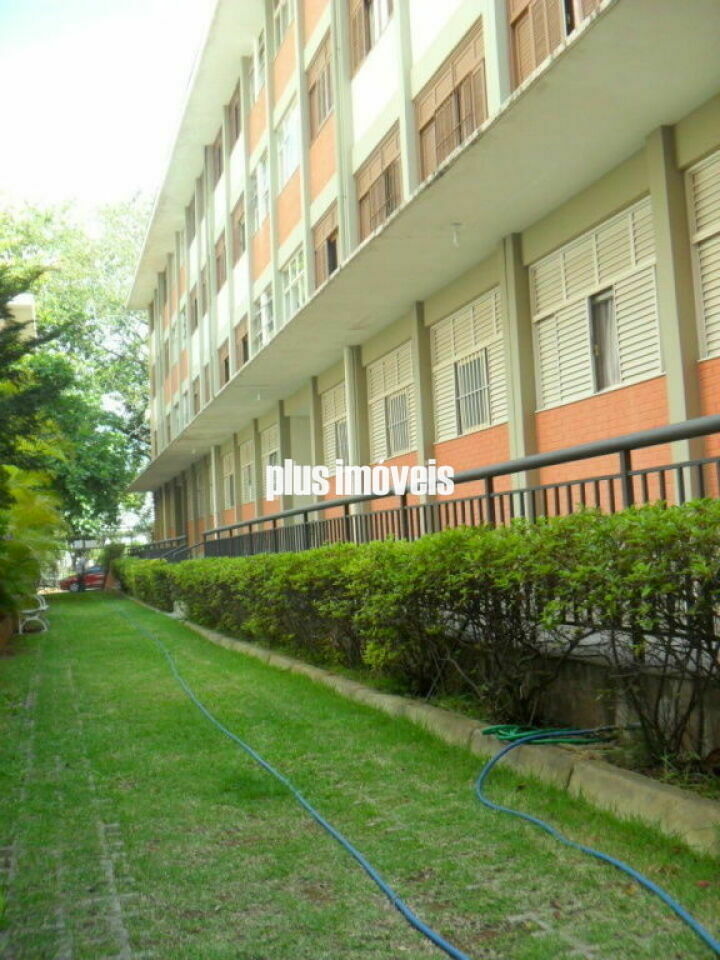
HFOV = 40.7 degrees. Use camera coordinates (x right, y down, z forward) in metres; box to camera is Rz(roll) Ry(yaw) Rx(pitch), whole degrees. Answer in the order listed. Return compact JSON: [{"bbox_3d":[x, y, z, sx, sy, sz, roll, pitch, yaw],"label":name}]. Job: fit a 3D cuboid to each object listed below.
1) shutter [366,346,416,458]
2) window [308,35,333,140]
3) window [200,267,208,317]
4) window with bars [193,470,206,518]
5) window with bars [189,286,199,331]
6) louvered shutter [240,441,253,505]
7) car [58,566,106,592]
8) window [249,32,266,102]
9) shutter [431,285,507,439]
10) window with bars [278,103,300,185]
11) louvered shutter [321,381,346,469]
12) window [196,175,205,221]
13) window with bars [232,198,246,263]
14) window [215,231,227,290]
[{"bbox_3d":[0.520,-1.040,13.265,0.120,1.447,2.207,-2,-4,-18],"label":"shutter"},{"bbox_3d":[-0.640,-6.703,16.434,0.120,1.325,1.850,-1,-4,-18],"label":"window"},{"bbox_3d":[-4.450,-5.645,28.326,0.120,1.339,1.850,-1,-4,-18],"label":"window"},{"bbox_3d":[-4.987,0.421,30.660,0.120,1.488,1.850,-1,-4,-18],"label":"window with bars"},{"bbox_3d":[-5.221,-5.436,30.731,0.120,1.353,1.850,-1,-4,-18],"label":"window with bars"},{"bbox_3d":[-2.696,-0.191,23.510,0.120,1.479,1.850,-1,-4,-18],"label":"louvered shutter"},{"bbox_3d":[-14.034,5.226,51.500,4.000,1.460,1.700,-1,-4,-18],"label":"car"},{"bbox_3d":[-2.231,-8.926,20.957,0.120,1.328,2.182,-1,-4,-18],"label":"window"},{"bbox_3d":[1.222,-1.232,10.762,0.120,1.431,2.182,-1,-4,-18],"label":"shutter"},{"bbox_3d":[-1.357,-6.364,18.415,0.120,1.395,2.205,-1,-4,-18],"label":"window with bars"},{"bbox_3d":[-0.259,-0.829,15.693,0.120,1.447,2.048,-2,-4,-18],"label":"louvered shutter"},{"bbox_3d":[-4.467,-8.301,27.903,0.120,1.305,2.160,-1,-4,-18],"label":"window"},{"bbox_3d":[-2.853,-5.977,23.058,0.120,1.395,2.182,-1,-4,-18],"label":"window with bars"},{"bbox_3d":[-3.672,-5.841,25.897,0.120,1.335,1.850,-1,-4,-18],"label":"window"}]

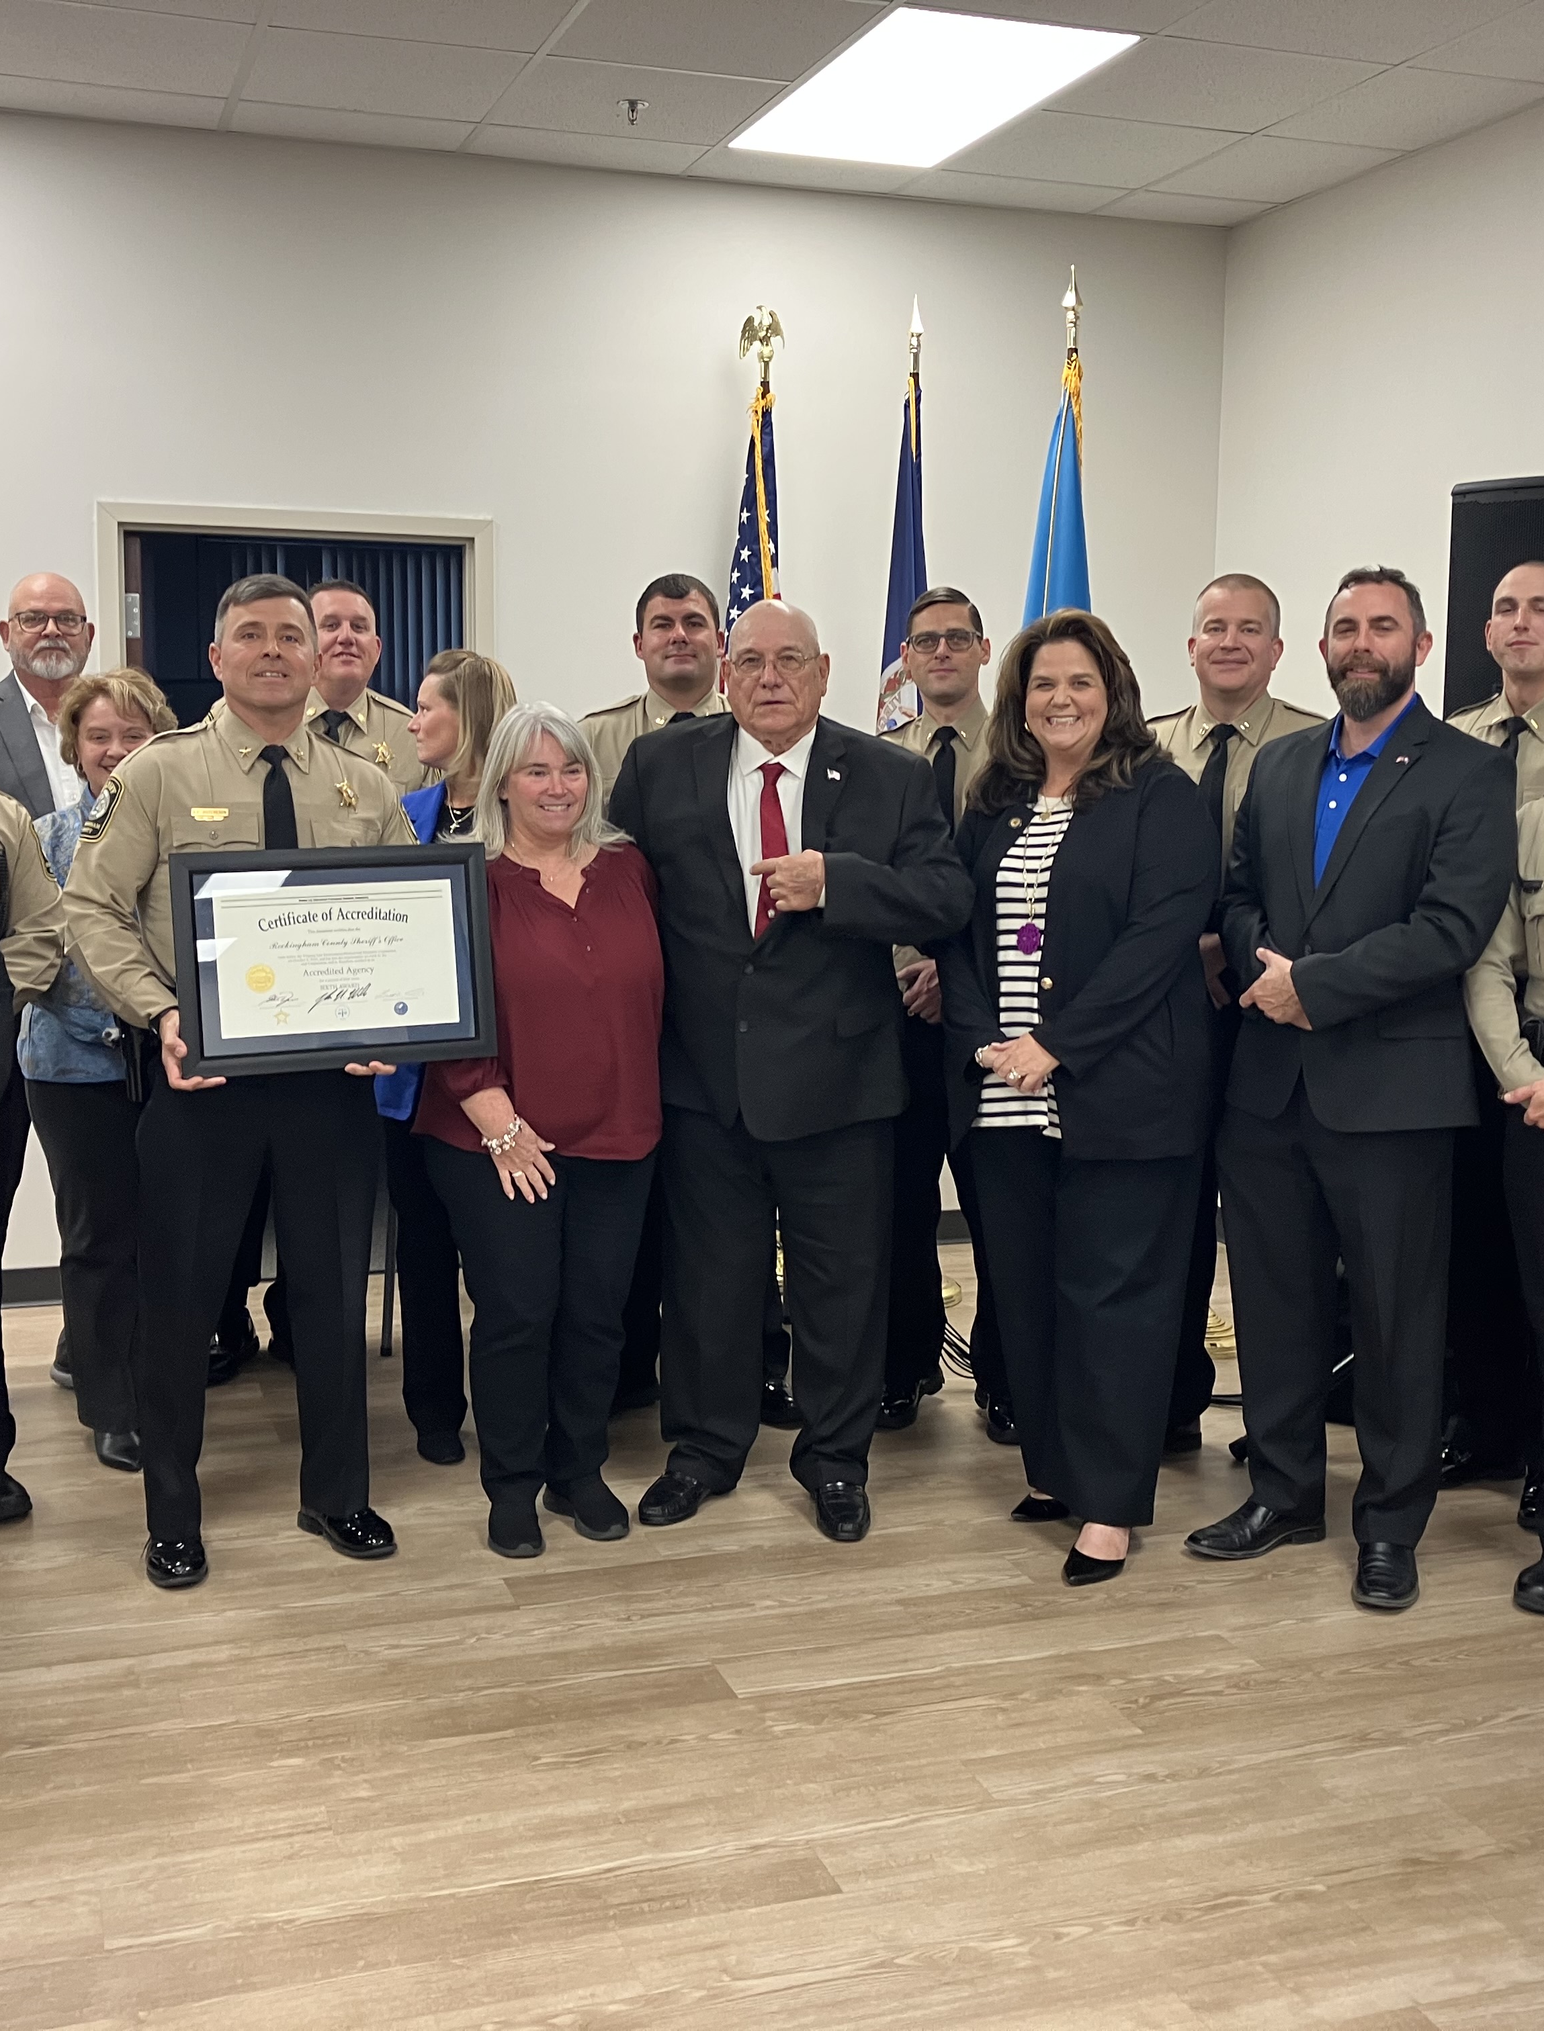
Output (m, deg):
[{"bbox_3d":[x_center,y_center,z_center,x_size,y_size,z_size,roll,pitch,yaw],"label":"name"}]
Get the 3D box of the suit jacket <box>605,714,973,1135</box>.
[{"bbox_3d":[0.019,-0.154,4.078,0.680,0.808,0.430,2,7,8],"label":"suit jacket"}]

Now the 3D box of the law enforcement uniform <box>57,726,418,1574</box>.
[{"bbox_3d":[-0.945,0.205,3.937,0.600,1.517,0.380,-2,8,-22],"label":"law enforcement uniform"}]

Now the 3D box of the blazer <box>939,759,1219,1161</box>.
[{"bbox_3d":[0.573,-0.100,4.052,0.530,0.724,0.370,6,9,36],"label":"blazer"}]

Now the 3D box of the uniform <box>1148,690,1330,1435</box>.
[{"bbox_3d":[0.989,0.111,4.753,0.540,1.580,0.330,4,8,20],"label":"uniform"}]

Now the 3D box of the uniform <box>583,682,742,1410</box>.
[{"bbox_3d":[-0.220,0.058,4.993,0.540,1.590,0.330,0,8,-8],"label":"uniform"}]

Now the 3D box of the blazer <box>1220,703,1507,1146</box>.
[{"bbox_3d":[1.100,-0.177,4.048,0.530,0.780,0.340,7,10,40],"label":"blazer"}]

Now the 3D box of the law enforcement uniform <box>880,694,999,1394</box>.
[{"bbox_3d":[0.405,0.080,4.800,0.530,1.558,0.340,1,7,6],"label":"law enforcement uniform"}]

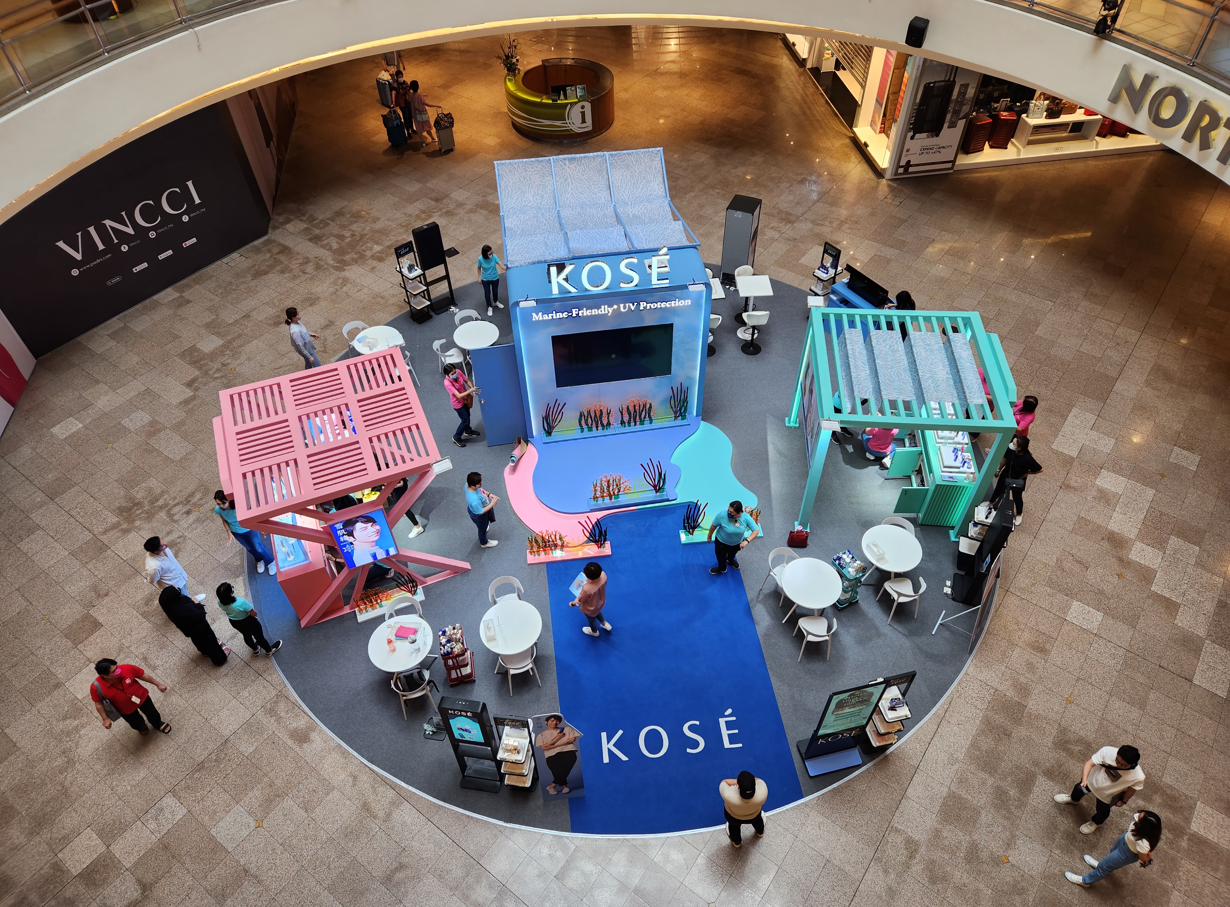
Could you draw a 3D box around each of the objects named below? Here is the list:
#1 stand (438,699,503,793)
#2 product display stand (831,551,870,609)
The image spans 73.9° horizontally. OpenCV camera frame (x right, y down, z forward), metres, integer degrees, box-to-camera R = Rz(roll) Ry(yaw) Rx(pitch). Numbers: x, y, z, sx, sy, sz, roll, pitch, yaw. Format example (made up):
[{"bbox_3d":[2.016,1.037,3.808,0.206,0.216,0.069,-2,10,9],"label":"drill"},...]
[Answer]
[{"bbox_3d":[-1.620,3.276,9.299,0.480,1.840,0.400,5,47,7],"label":"stand"},{"bbox_3d":[3.195,1.753,11.382,0.310,0.800,0.440,-20,49,-16],"label":"product display stand"}]

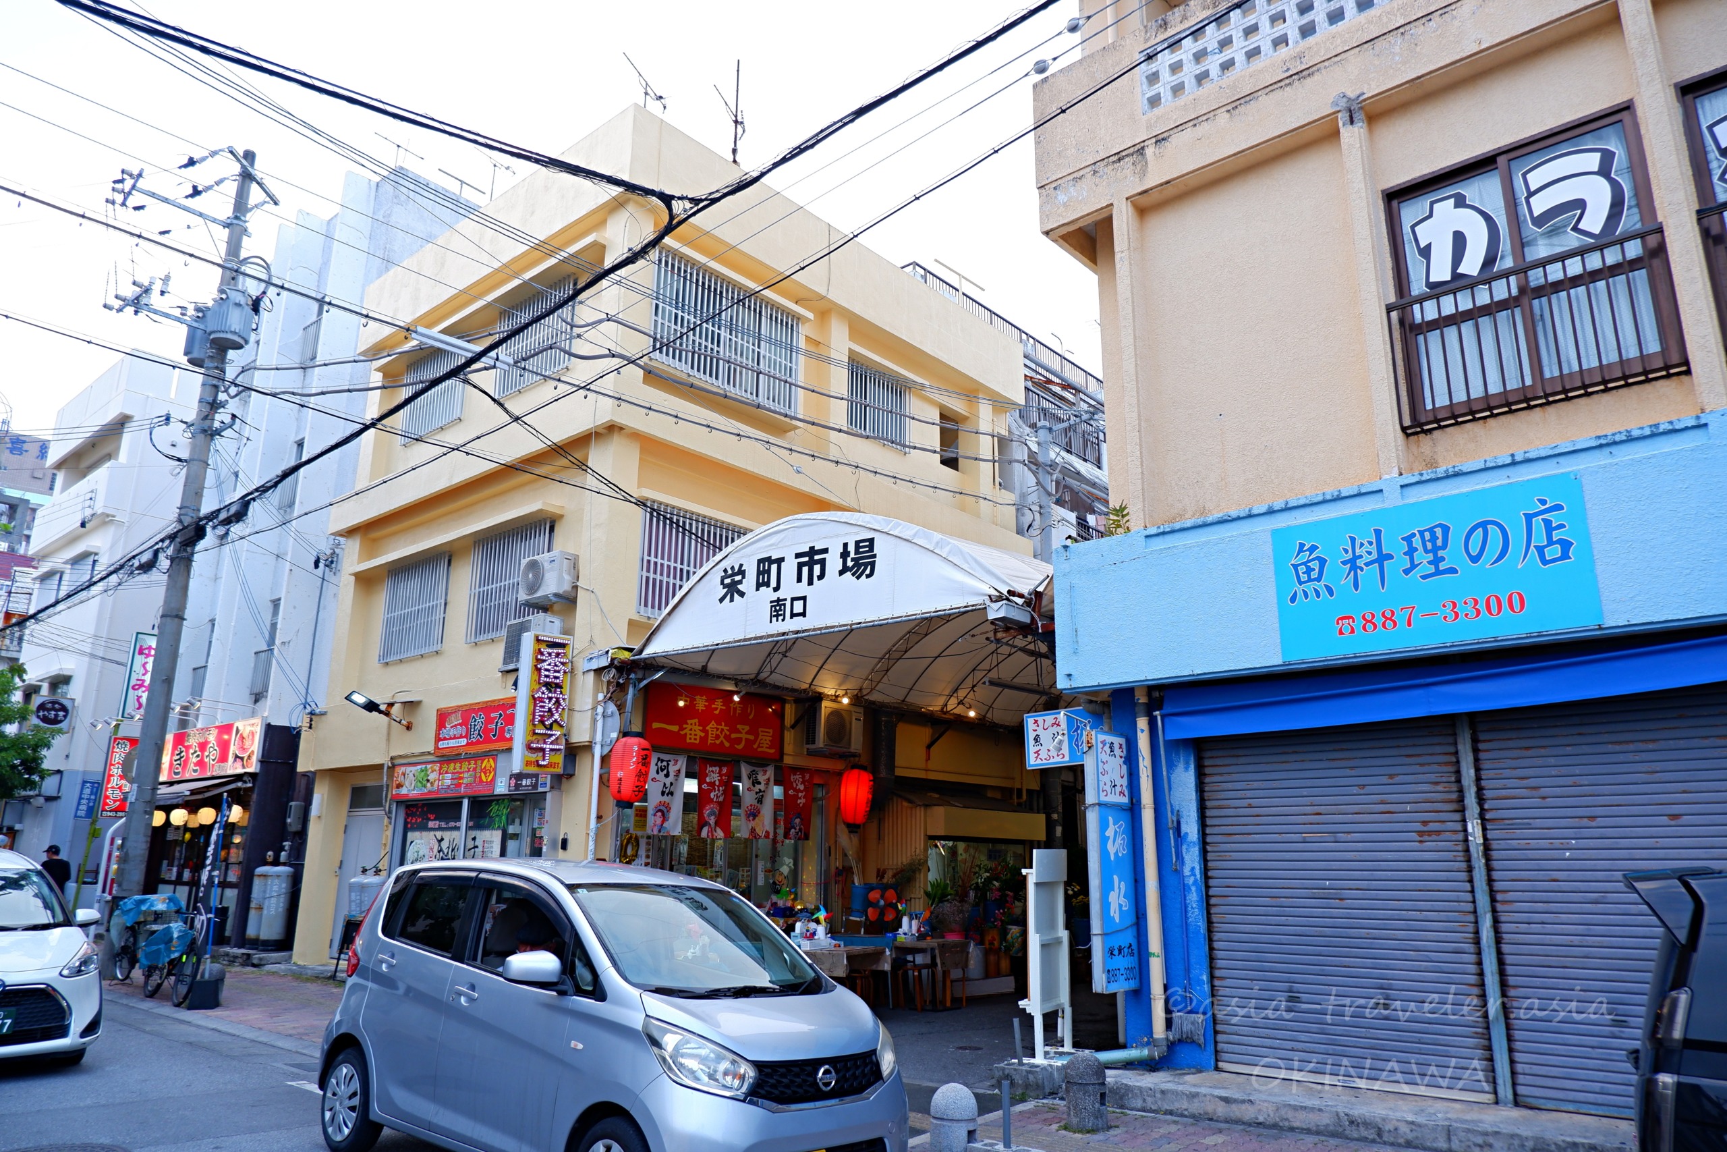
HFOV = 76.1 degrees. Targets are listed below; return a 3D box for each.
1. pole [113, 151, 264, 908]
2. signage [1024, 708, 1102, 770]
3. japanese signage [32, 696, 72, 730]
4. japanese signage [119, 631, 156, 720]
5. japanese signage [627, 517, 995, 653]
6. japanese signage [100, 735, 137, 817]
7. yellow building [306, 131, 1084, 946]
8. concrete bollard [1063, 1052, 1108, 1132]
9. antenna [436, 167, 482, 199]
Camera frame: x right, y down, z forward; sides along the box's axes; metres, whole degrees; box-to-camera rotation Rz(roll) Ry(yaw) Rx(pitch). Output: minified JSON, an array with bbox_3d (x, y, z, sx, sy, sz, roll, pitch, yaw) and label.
[{"bbox_3d":[-9.585,-0.827,14.909,1.200,11.920,2.150,-12,-19,39],"label":"pole"},{"bbox_3d":[1.586,1.273,8.645,0.710,0.435,0.110,-12,-19,39],"label":"signage"},{"bbox_3d":[-17.607,3.002,23.940,0.200,0.756,0.730,-12,-19,39],"label":"japanese signage"},{"bbox_3d":[-13.097,1.831,19.994,0.200,1.530,0.390,-12,-19,39],"label":"japanese signage"},{"bbox_3d":[-0.641,-0.016,10.502,4.680,1.150,0.120,-12,-19,39],"label":"japanese signage"},{"bbox_3d":[-13.065,3.560,19.485,0.140,1.370,0.530,-12,-19,39],"label":"japanese signage"},{"bbox_3d":[-2.626,0.643,17.378,7.011,10.264,8.593,-12,-19,39],"label":"yellow building"},{"bbox_3d":[1.343,3.101,6.699,0.256,0.430,0.256,-12,-19,39],"label":"concrete bollard"},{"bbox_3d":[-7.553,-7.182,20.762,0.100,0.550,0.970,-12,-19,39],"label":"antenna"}]

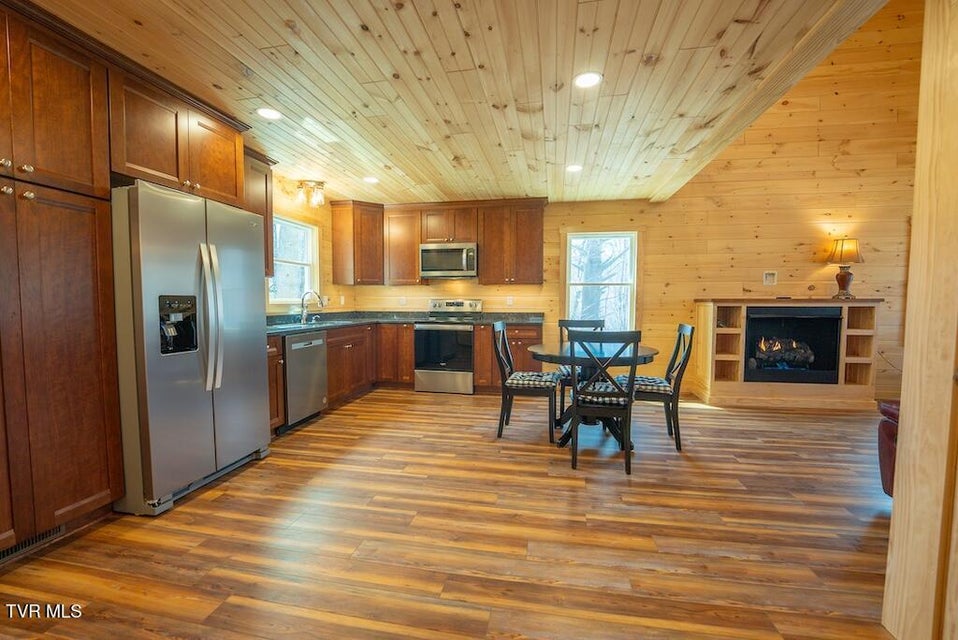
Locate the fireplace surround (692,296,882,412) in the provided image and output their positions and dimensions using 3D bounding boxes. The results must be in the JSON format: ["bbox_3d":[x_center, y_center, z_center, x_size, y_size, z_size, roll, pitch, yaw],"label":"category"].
[{"bbox_3d":[3.505,0.363,4.341,1.690,1.199,0.488,1,3,11],"label":"fireplace surround"}]

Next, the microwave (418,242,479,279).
[{"bbox_3d":[-0.362,-0.780,5.085,0.763,0.452,0.397,1,3,11],"label":"microwave"}]

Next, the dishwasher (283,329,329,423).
[{"bbox_3d":[-1.896,0.536,3.564,0.614,0.840,0.604,1,3,10],"label":"dishwasher"}]

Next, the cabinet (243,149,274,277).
[{"bbox_3d":[-2.119,-0.893,3.158,0.320,1.025,0.627,1,3,10],"label":"cabinet"}]

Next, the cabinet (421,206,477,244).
[{"bbox_3d":[-0.353,-1.261,5.090,0.768,0.498,0.333,1,3,11],"label":"cabinet"}]

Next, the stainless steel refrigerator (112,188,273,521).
[{"bbox_3d":[-2.041,0.151,2.490,0.799,1.801,0.873,1,3,11],"label":"stainless steel refrigerator"}]

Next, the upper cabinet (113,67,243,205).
[{"bbox_3d":[-2.117,-1.057,2.377,0.602,0.525,0.890,1,3,10],"label":"upper cabinet"}]

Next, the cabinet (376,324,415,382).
[{"bbox_3d":[-1.022,0.452,5.169,0.556,0.836,0.607,1,3,11],"label":"cabinet"}]

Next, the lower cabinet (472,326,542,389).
[{"bbox_3d":[0.411,0.496,4.902,0.846,0.885,0.595,1,3,10],"label":"lower cabinet"}]

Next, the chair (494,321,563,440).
[{"bbox_3d":[0.424,0.528,3.339,0.520,0.985,0.475,1,3,15],"label":"chair"}]

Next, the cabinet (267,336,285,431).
[{"bbox_3d":[-2.005,0.578,3.086,0.614,0.885,0.379,1,3,10],"label":"cabinet"}]

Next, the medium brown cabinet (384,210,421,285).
[{"bbox_3d":[-1.007,-1.000,5.225,0.535,1.035,0.322,1,3,10],"label":"medium brown cabinet"}]

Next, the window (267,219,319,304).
[{"bbox_3d":[-2.147,-0.664,4.301,0.109,0.975,0.900,1,3,11],"label":"window"}]

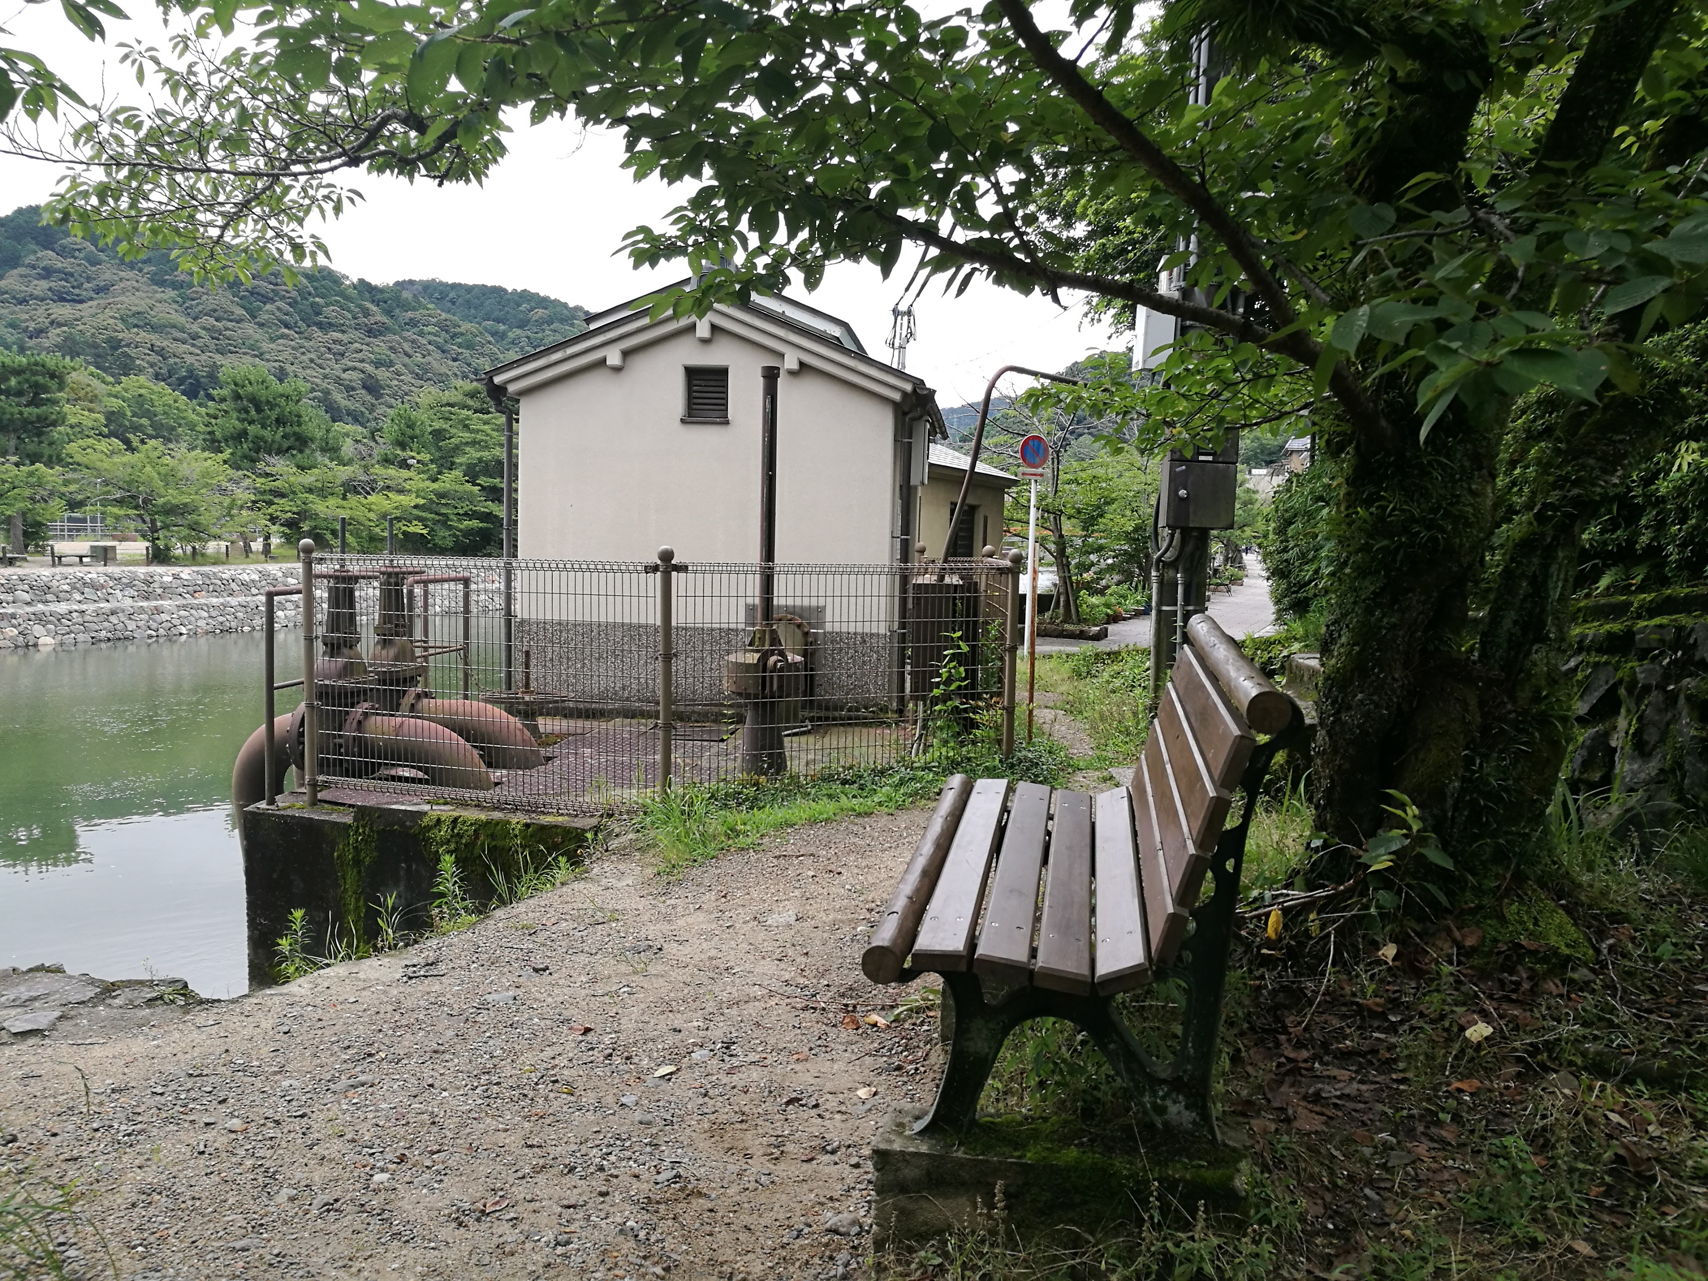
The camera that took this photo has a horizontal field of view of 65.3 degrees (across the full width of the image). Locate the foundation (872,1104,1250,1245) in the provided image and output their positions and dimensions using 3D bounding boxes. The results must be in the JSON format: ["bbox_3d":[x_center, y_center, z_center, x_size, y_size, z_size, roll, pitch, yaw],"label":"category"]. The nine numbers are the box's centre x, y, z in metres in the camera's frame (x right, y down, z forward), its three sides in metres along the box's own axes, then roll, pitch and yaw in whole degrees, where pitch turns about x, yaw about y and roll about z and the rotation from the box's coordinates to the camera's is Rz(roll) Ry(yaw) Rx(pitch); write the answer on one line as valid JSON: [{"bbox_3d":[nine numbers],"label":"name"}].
[{"bbox_3d":[0.386,1.045,2.537,0.681,0.194,0.225,2,6,10],"label":"foundation"}]

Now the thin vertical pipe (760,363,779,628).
[{"bbox_3d":[-0.460,-0.793,7.200,0.090,1.384,0.090,1,6,0],"label":"thin vertical pipe"}]

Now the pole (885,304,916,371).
[{"bbox_3d":[1.665,-7.823,50.499,1.100,9.500,0.600,1,6,0],"label":"pole"}]

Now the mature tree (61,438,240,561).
[{"bbox_3d":[-26.262,-5.320,49.758,6.561,4.607,6.200,1,6,0],"label":"mature tree"}]

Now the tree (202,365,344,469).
[{"bbox_3d":[-26.232,-8.323,60.000,6.310,8.126,6.000,1,6,0],"label":"tree"}]

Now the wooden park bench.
[{"bbox_3d":[0.515,0.445,3.037,0.742,0.901,1.533,2,6,10],"label":"wooden park bench"}]

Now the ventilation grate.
[{"bbox_3d":[-1.031,-1.740,9.430,0.330,0.390,0.090,2,6,9],"label":"ventilation grate"}]

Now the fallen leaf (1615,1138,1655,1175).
[{"bbox_3d":[1.466,0.968,2.500,0.055,0.025,0.075,-2,7,-32],"label":"fallen leaf"}]

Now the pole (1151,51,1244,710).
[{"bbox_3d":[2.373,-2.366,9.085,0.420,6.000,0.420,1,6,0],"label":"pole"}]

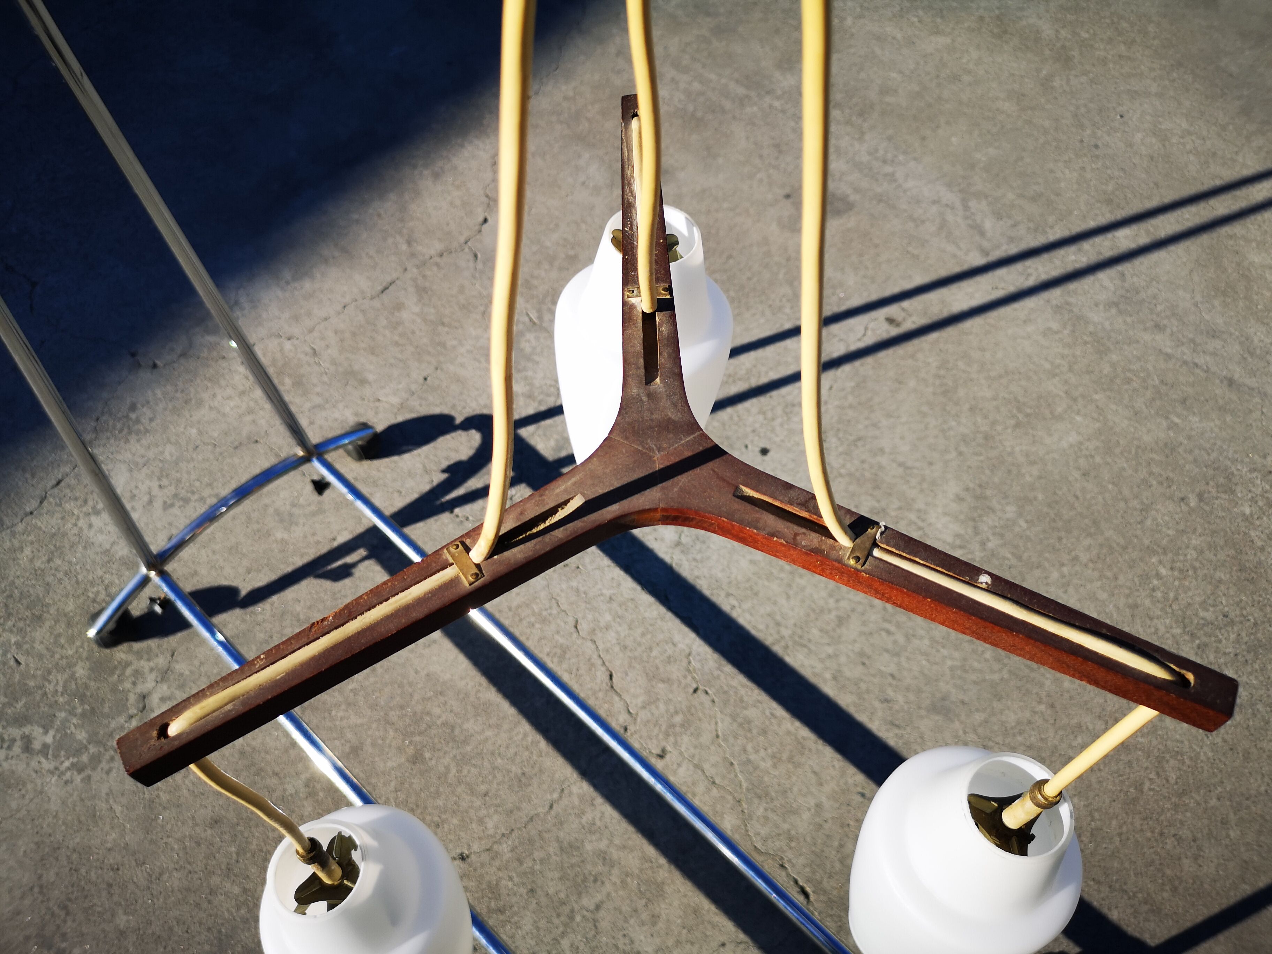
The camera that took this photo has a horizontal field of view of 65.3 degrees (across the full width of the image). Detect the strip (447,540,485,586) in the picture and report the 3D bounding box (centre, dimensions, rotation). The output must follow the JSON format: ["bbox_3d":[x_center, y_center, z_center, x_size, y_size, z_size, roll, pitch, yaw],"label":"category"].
[{"bbox_3d":[-0.074,0.037,0.429,0.007,0.003,0.021,-29,62,-14],"label":"strip"}]

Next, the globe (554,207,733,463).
[{"bbox_3d":[0.003,-0.078,0.764,0.130,0.283,0.130,6,56,0],"label":"globe"}]

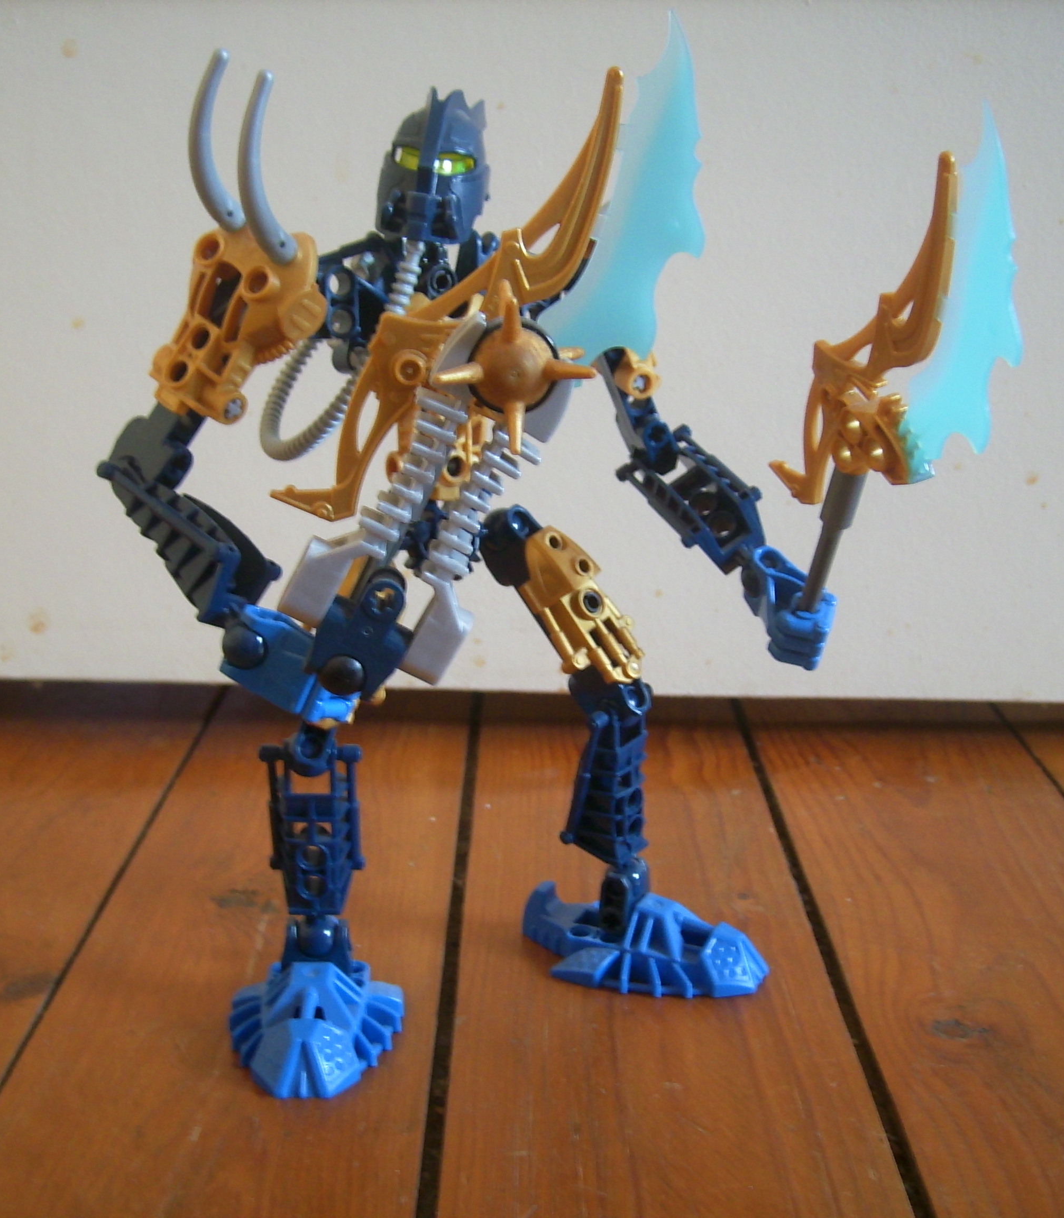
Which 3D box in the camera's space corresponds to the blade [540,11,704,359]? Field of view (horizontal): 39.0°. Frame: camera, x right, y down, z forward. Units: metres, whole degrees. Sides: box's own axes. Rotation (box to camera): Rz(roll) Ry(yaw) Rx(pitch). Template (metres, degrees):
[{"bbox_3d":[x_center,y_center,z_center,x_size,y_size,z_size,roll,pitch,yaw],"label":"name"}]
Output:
[{"bbox_3d":[0.025,-0.088,0.334,0.029,0.082,0.009,17,12,-11],"label":"blade"}]

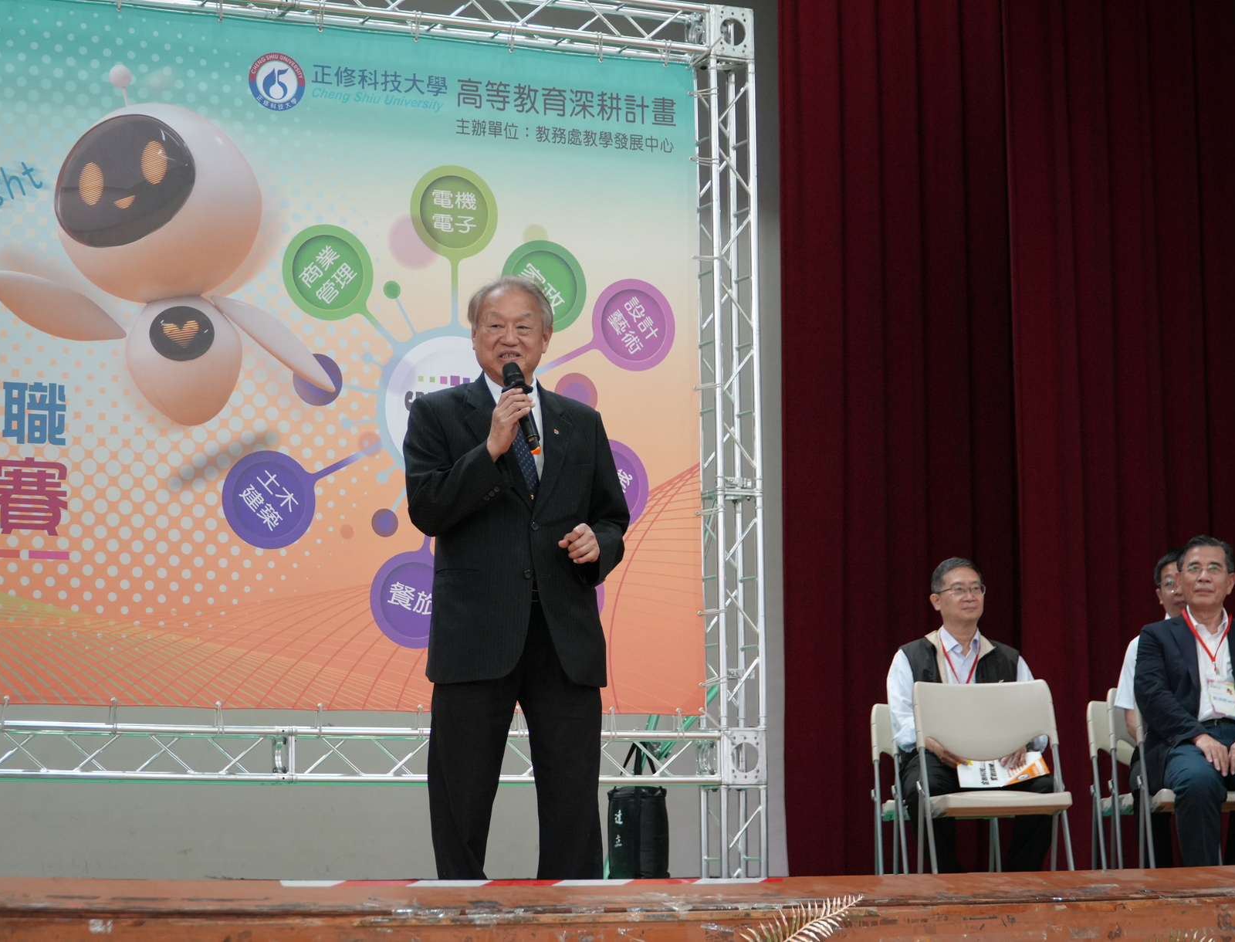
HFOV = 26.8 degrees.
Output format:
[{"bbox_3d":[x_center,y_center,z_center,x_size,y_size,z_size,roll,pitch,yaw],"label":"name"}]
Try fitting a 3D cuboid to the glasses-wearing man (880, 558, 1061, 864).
[{"bbox_3d":[1.160,0.868,8.390,0.520,1.250,0.780,0,-8,-2],"label":"glasses-wearing man"}]

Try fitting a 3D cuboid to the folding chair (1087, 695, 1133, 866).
[{"bbox_3d":[1.898,1.147,8.773,0.460,0.790,0.500,-1,-8,0],"label":"folding chair"}]

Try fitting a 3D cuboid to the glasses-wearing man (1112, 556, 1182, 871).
[{"bbox_3d":[1.895,0.863,8.410,0.520,1.250,0.780,-1,-8,0],"label":"glasses-wearing man"}]

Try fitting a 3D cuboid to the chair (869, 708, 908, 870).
[{"bbox_3d":[1.138,1.180,8.941,0.460,0.790,0.500,-1,-8,0],"label":"chair"}]

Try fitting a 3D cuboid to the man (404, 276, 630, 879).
[{"bbox_3d":[-0.246,0.353,6.254,0.540,1.690,0.400,0,-8,-5],"label":"man"}]

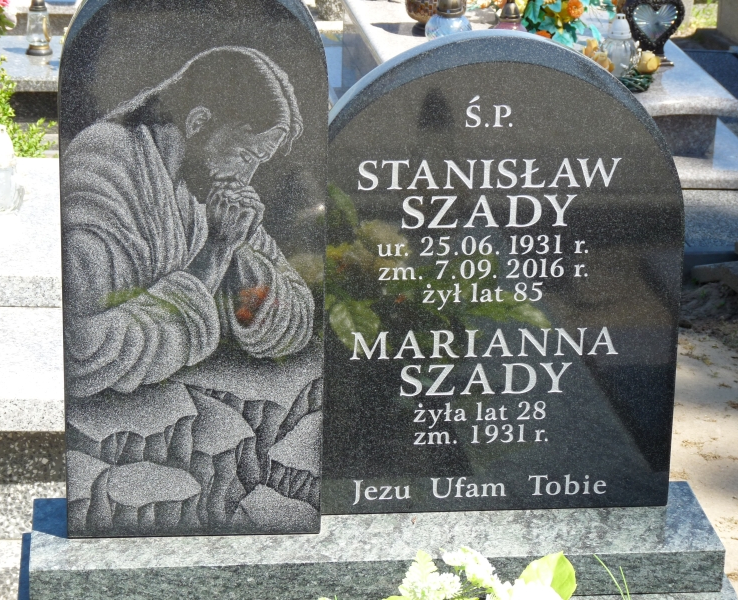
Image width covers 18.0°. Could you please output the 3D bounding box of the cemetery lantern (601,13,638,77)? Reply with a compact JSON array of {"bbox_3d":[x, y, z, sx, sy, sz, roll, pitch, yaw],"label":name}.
[{"bbox_3d":[0.621,-0.623,5.780,0.091,0.173,0.091,-1,18,-6],"label":"cemetery lantern"}]

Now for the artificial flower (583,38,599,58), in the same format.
[{"bbox_3d":[0.555,-0.622,5.820,0.045,0.054,0.047,-1,18,-6],"label":"artificial flower"}]

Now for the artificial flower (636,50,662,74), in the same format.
[{"bbox_3d":[0.689,-0.585,5.740,0.058,0.052,0.056,-1,18,-6],"label":"artificial flower"}]

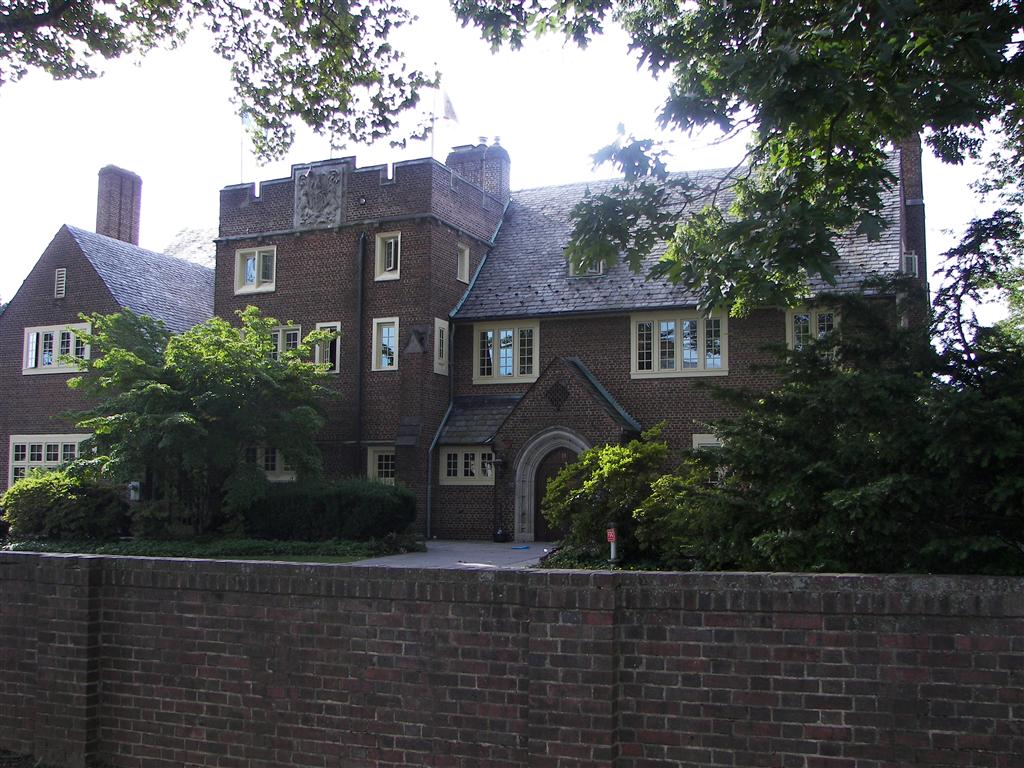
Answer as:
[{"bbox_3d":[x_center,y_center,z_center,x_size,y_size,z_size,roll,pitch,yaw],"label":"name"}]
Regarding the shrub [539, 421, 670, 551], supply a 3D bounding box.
[{"bbox_3d":[1.964,2.174,22.200,2.655,2.659,2.523,0,-6,5],"label":"shrub"}]

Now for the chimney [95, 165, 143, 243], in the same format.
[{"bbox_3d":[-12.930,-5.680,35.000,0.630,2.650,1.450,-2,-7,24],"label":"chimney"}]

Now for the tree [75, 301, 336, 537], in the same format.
[{"bbox_3d":[-7.615,0.964,26.500,6.326,5.771,5.693,2,-6,-16],"label":"tree"}]

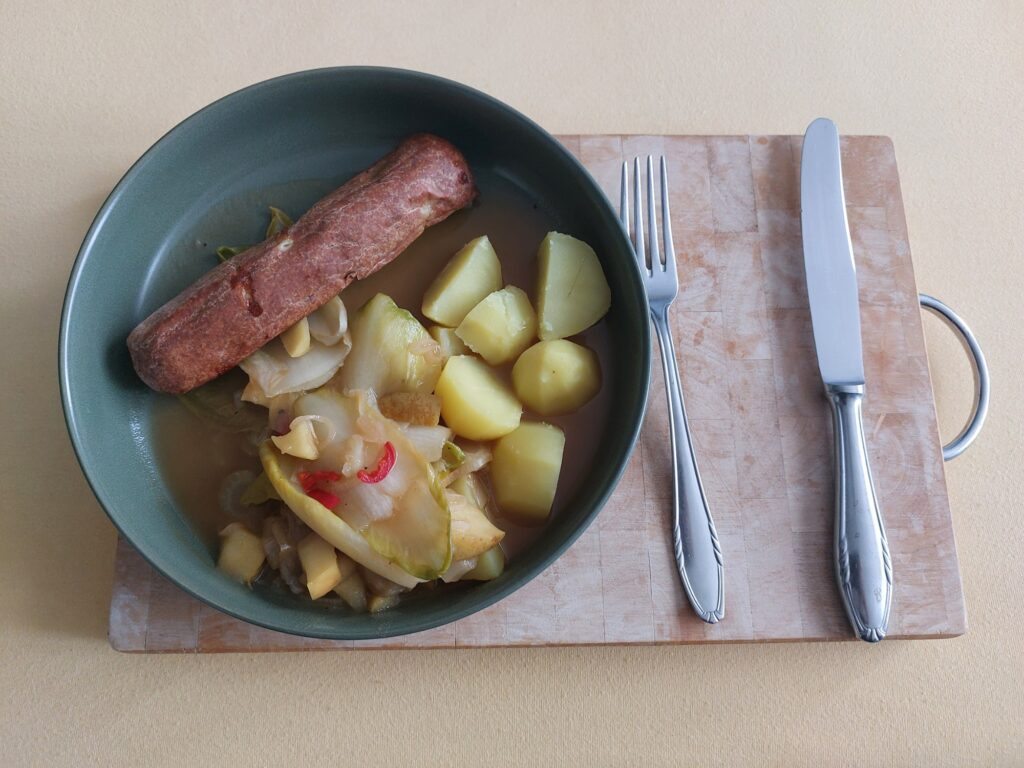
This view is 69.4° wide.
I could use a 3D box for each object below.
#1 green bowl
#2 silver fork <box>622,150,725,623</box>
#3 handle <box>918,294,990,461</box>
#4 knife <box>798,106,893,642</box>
[{"bbox_3d":[-0.057,-0.015,0.301,0.220,0.053,0.220,0,77,-2],"label":"green bowl"},{"bbox_3d":[0.071,-0.003,0.321,0.024,0.018,0.206,-7,77,-4],"label":"silver fork"},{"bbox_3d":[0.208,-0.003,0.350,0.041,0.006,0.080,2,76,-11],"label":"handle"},{"bbox_3d":[0.145,-0.011,0.328,0.024,0.012,0.239,0,77,-2],"label":"knife"}]

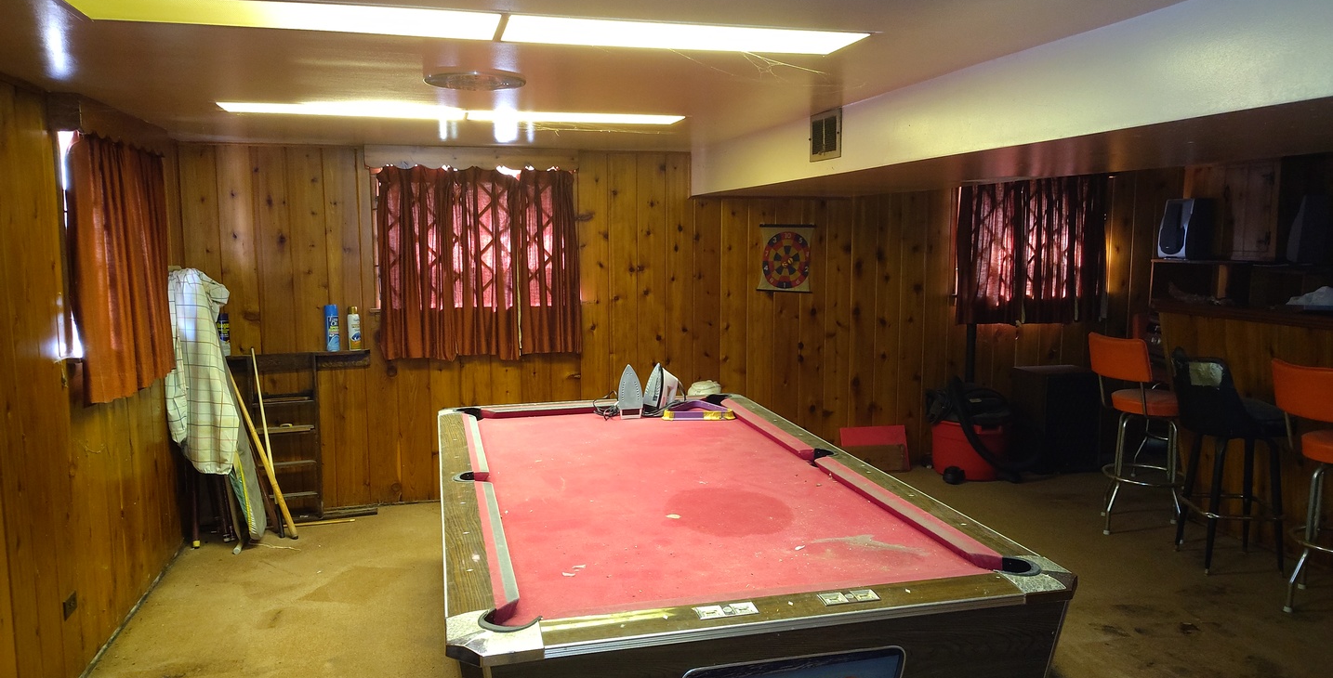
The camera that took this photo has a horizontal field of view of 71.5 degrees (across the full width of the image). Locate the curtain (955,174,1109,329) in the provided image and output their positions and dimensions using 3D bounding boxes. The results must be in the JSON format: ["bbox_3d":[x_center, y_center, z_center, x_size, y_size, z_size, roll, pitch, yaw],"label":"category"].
[{"bbox_3d":[2.478,-0.620,6.231,1.155,1.057,0.100,-2,7,-14],"label":"curtain"}]

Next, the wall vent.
[{"bbox_3d":[0.626,-0.810,3.692,0.025,0.188,0.302,-2,7,-14],"label":"wall vent"}]

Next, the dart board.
[{"bbox_3d":[0.762,-0.507,5.881,0.370,0.425,0.025,-2,7,-14],"label":"dart board"}]

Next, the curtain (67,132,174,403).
[{"bbox_3d":[-2.232,-0.297,3.844,0.110,1.020,1.090,-2,7,-14],"label":"curtain"}]

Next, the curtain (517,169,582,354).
[{"bbox_3d":[-0.689,-0.449,5.476,0.370,1.087,0.100,-2,7,-14],"label":"curtain"}]

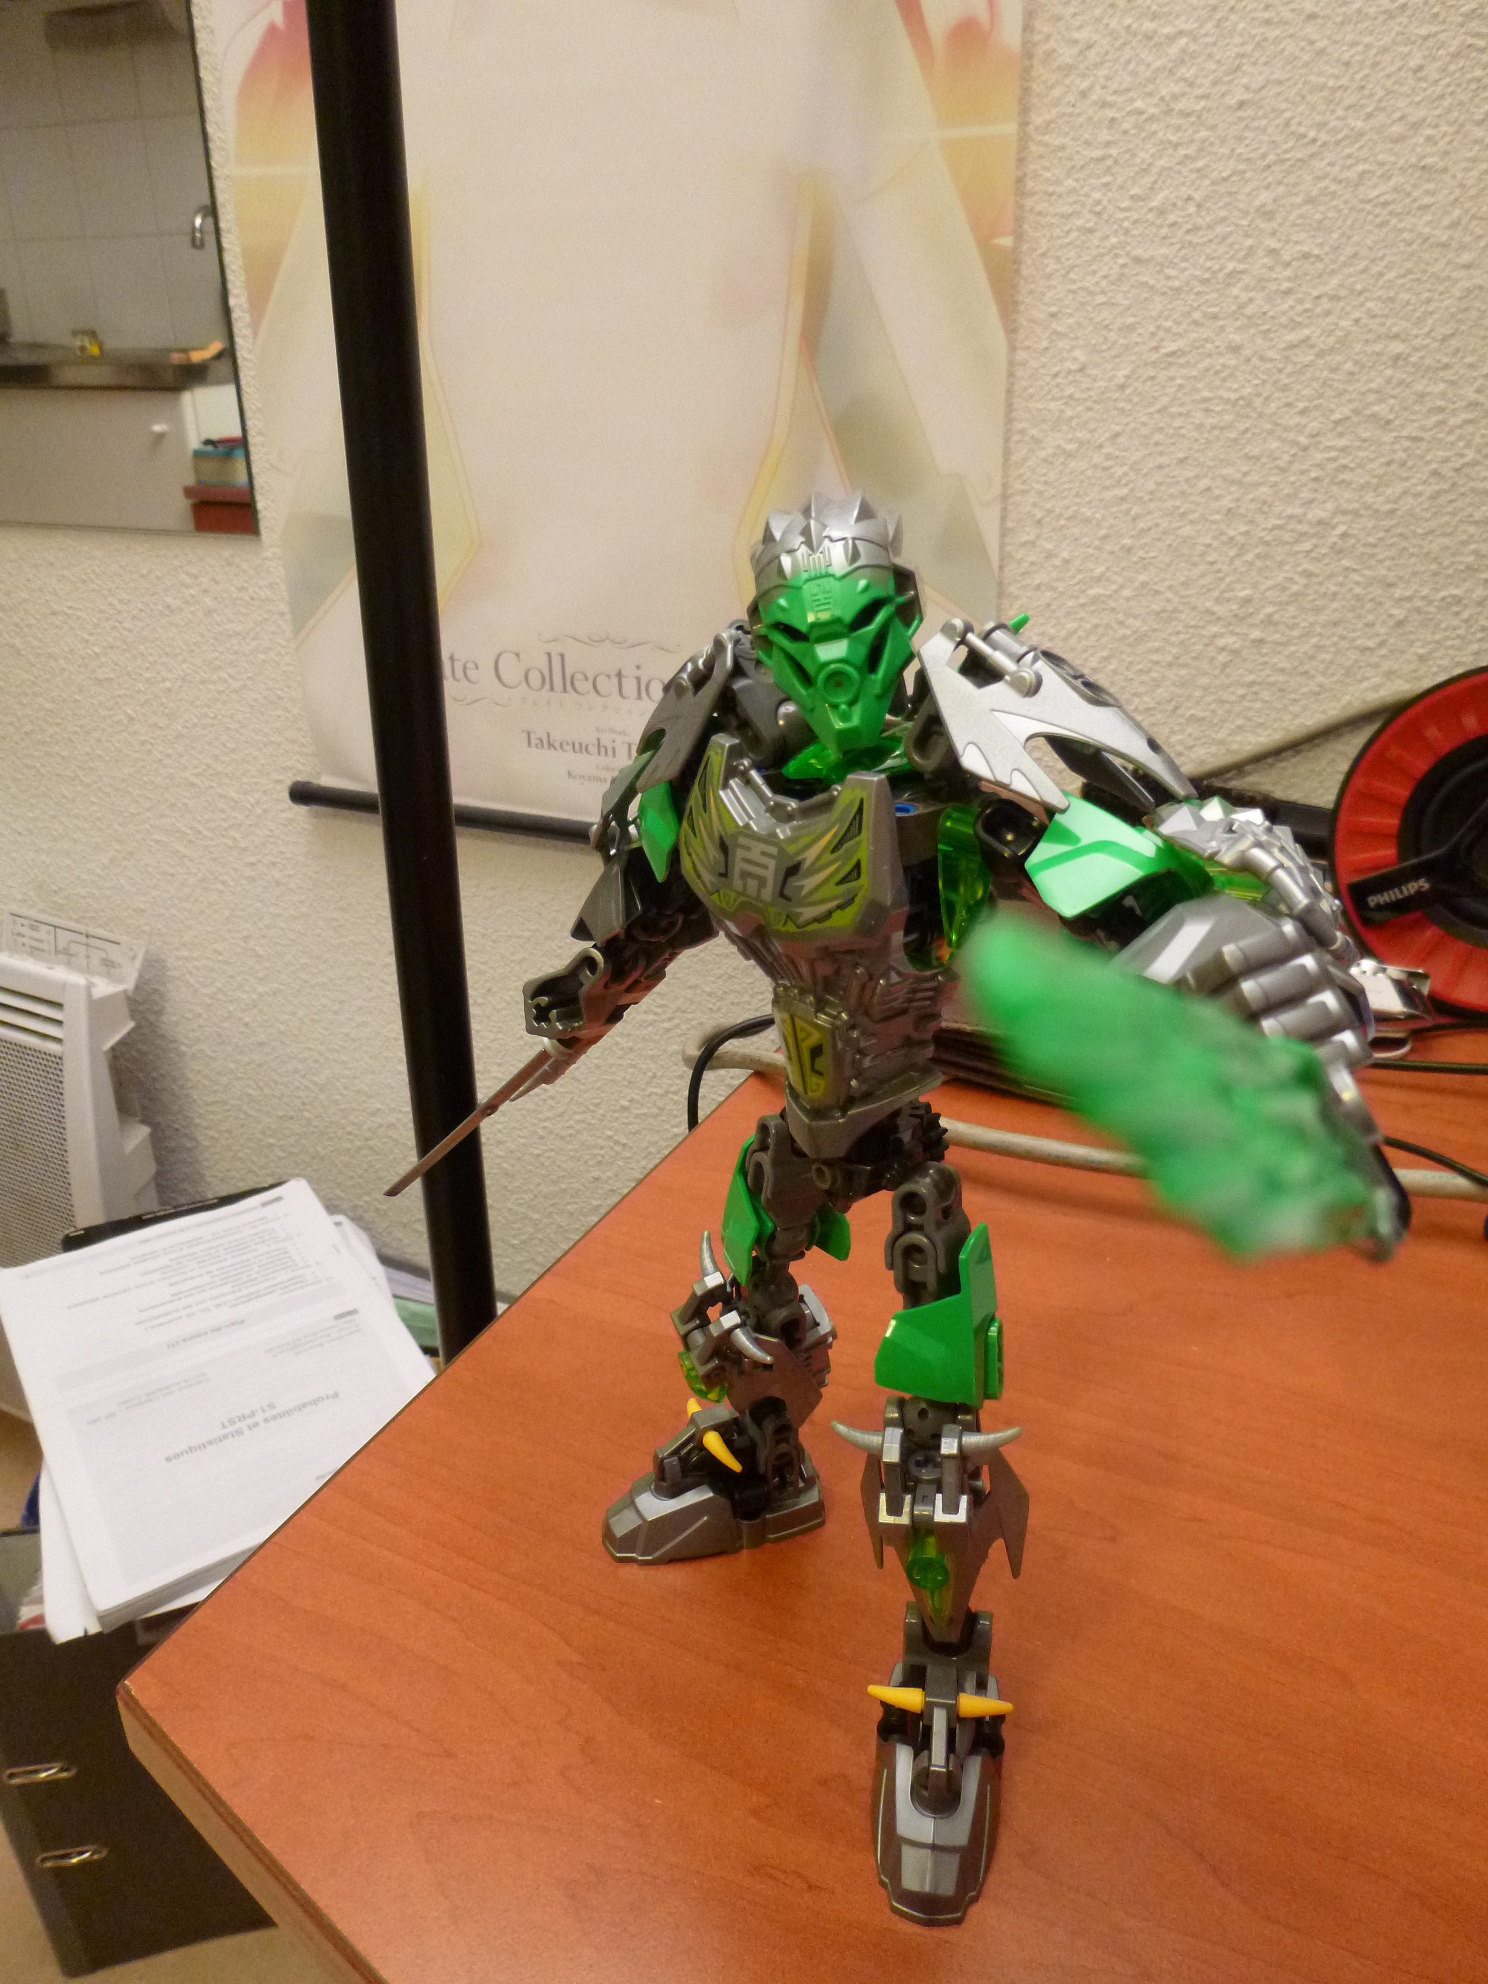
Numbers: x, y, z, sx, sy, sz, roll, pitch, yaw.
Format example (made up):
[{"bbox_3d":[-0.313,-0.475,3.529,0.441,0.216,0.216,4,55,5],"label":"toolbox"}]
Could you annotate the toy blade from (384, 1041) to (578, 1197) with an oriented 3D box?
[{"bbox_3d":[-0.062,0.031,0.345,0.060,0.008,0.021,-37,-4,-11],"label":"toy blade"}]

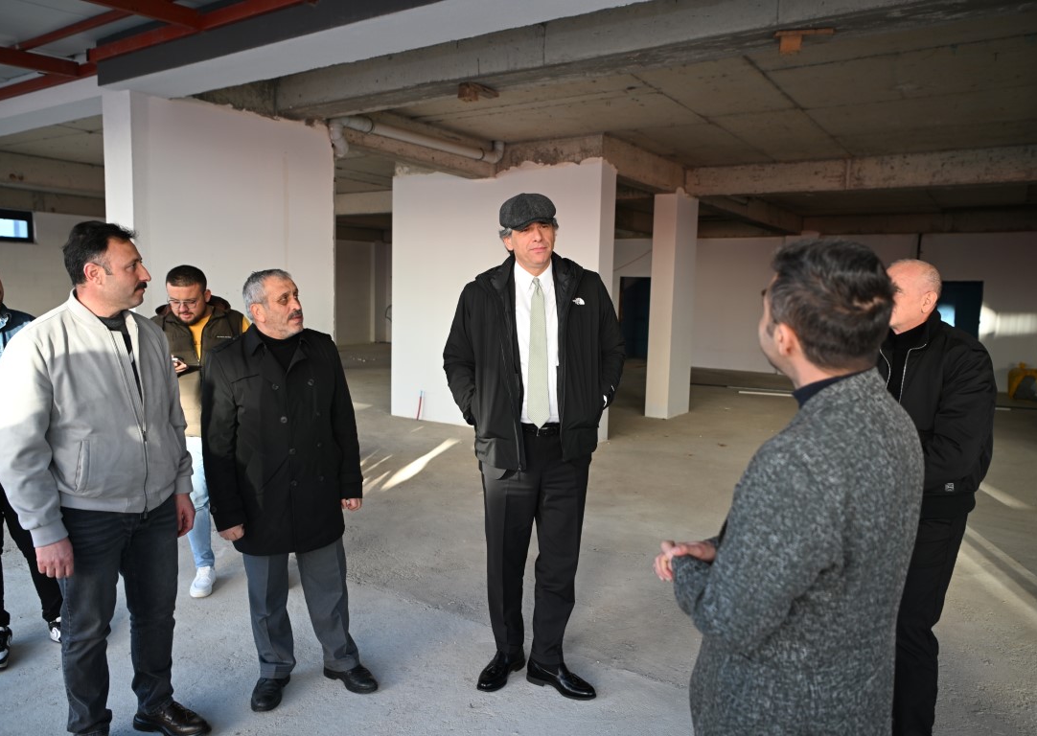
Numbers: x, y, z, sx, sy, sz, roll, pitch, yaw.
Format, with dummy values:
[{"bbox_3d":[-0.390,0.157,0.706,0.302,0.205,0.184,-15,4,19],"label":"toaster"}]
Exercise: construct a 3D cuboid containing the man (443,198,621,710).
[{"bbox_3d":[0.052,0.301,2.945,0.690,1.972,0.400,1,6,-3],"label":"man"}]

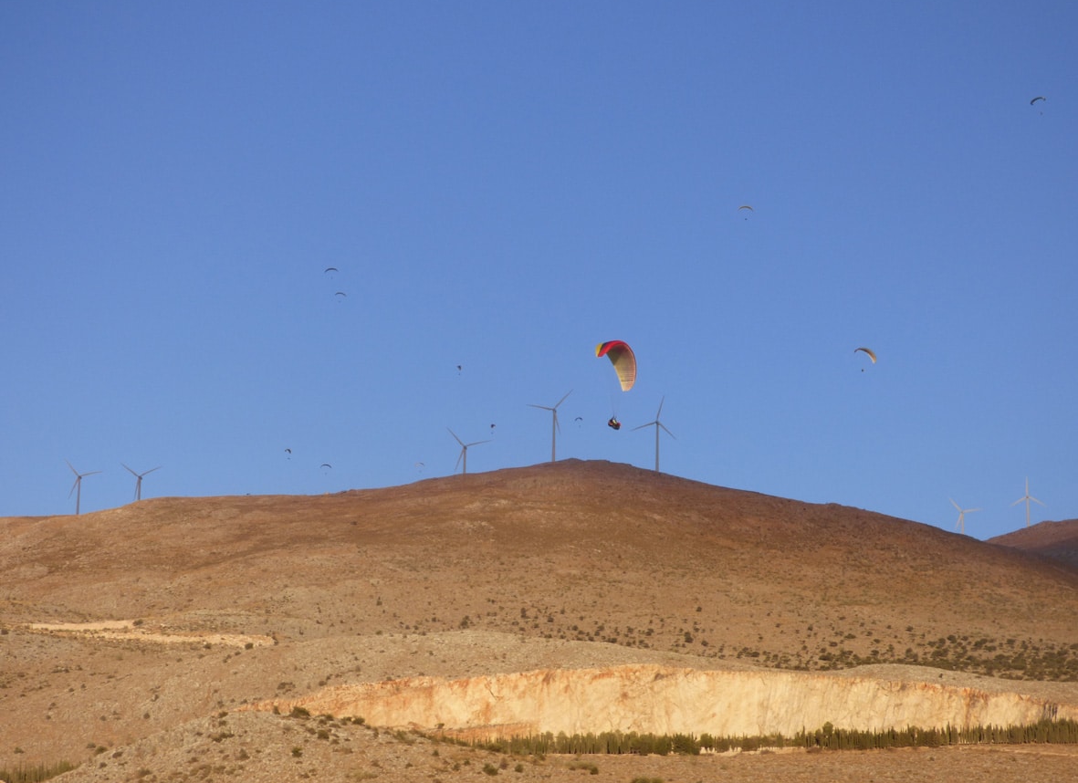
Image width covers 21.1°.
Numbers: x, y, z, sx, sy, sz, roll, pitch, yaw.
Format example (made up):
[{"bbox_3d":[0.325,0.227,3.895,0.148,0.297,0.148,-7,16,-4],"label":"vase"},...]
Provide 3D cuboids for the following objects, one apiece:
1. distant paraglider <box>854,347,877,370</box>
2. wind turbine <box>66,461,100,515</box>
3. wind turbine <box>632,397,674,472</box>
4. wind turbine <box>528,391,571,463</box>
[{"bbox_3d":[126.460,-12.070,1120.000,9.200,8.400,2.800,22,-11,-23],"label":"distant paraglider"},{"bbox_3d":[-798.200,173.970,5077.660,71.300,113.400,14.000,-2,-11,12],"label":"wind turbine"},{"bbox_3d":[178.570,67.360,4481.500,73.900,122.700,14.000,-3,-11,18],"label":"wind turbine"},{"bbox_3d":[17.510,51.540,4330.770,73.900,111.700,14.000,-3,-11,18],"label":"wind turbine"}]

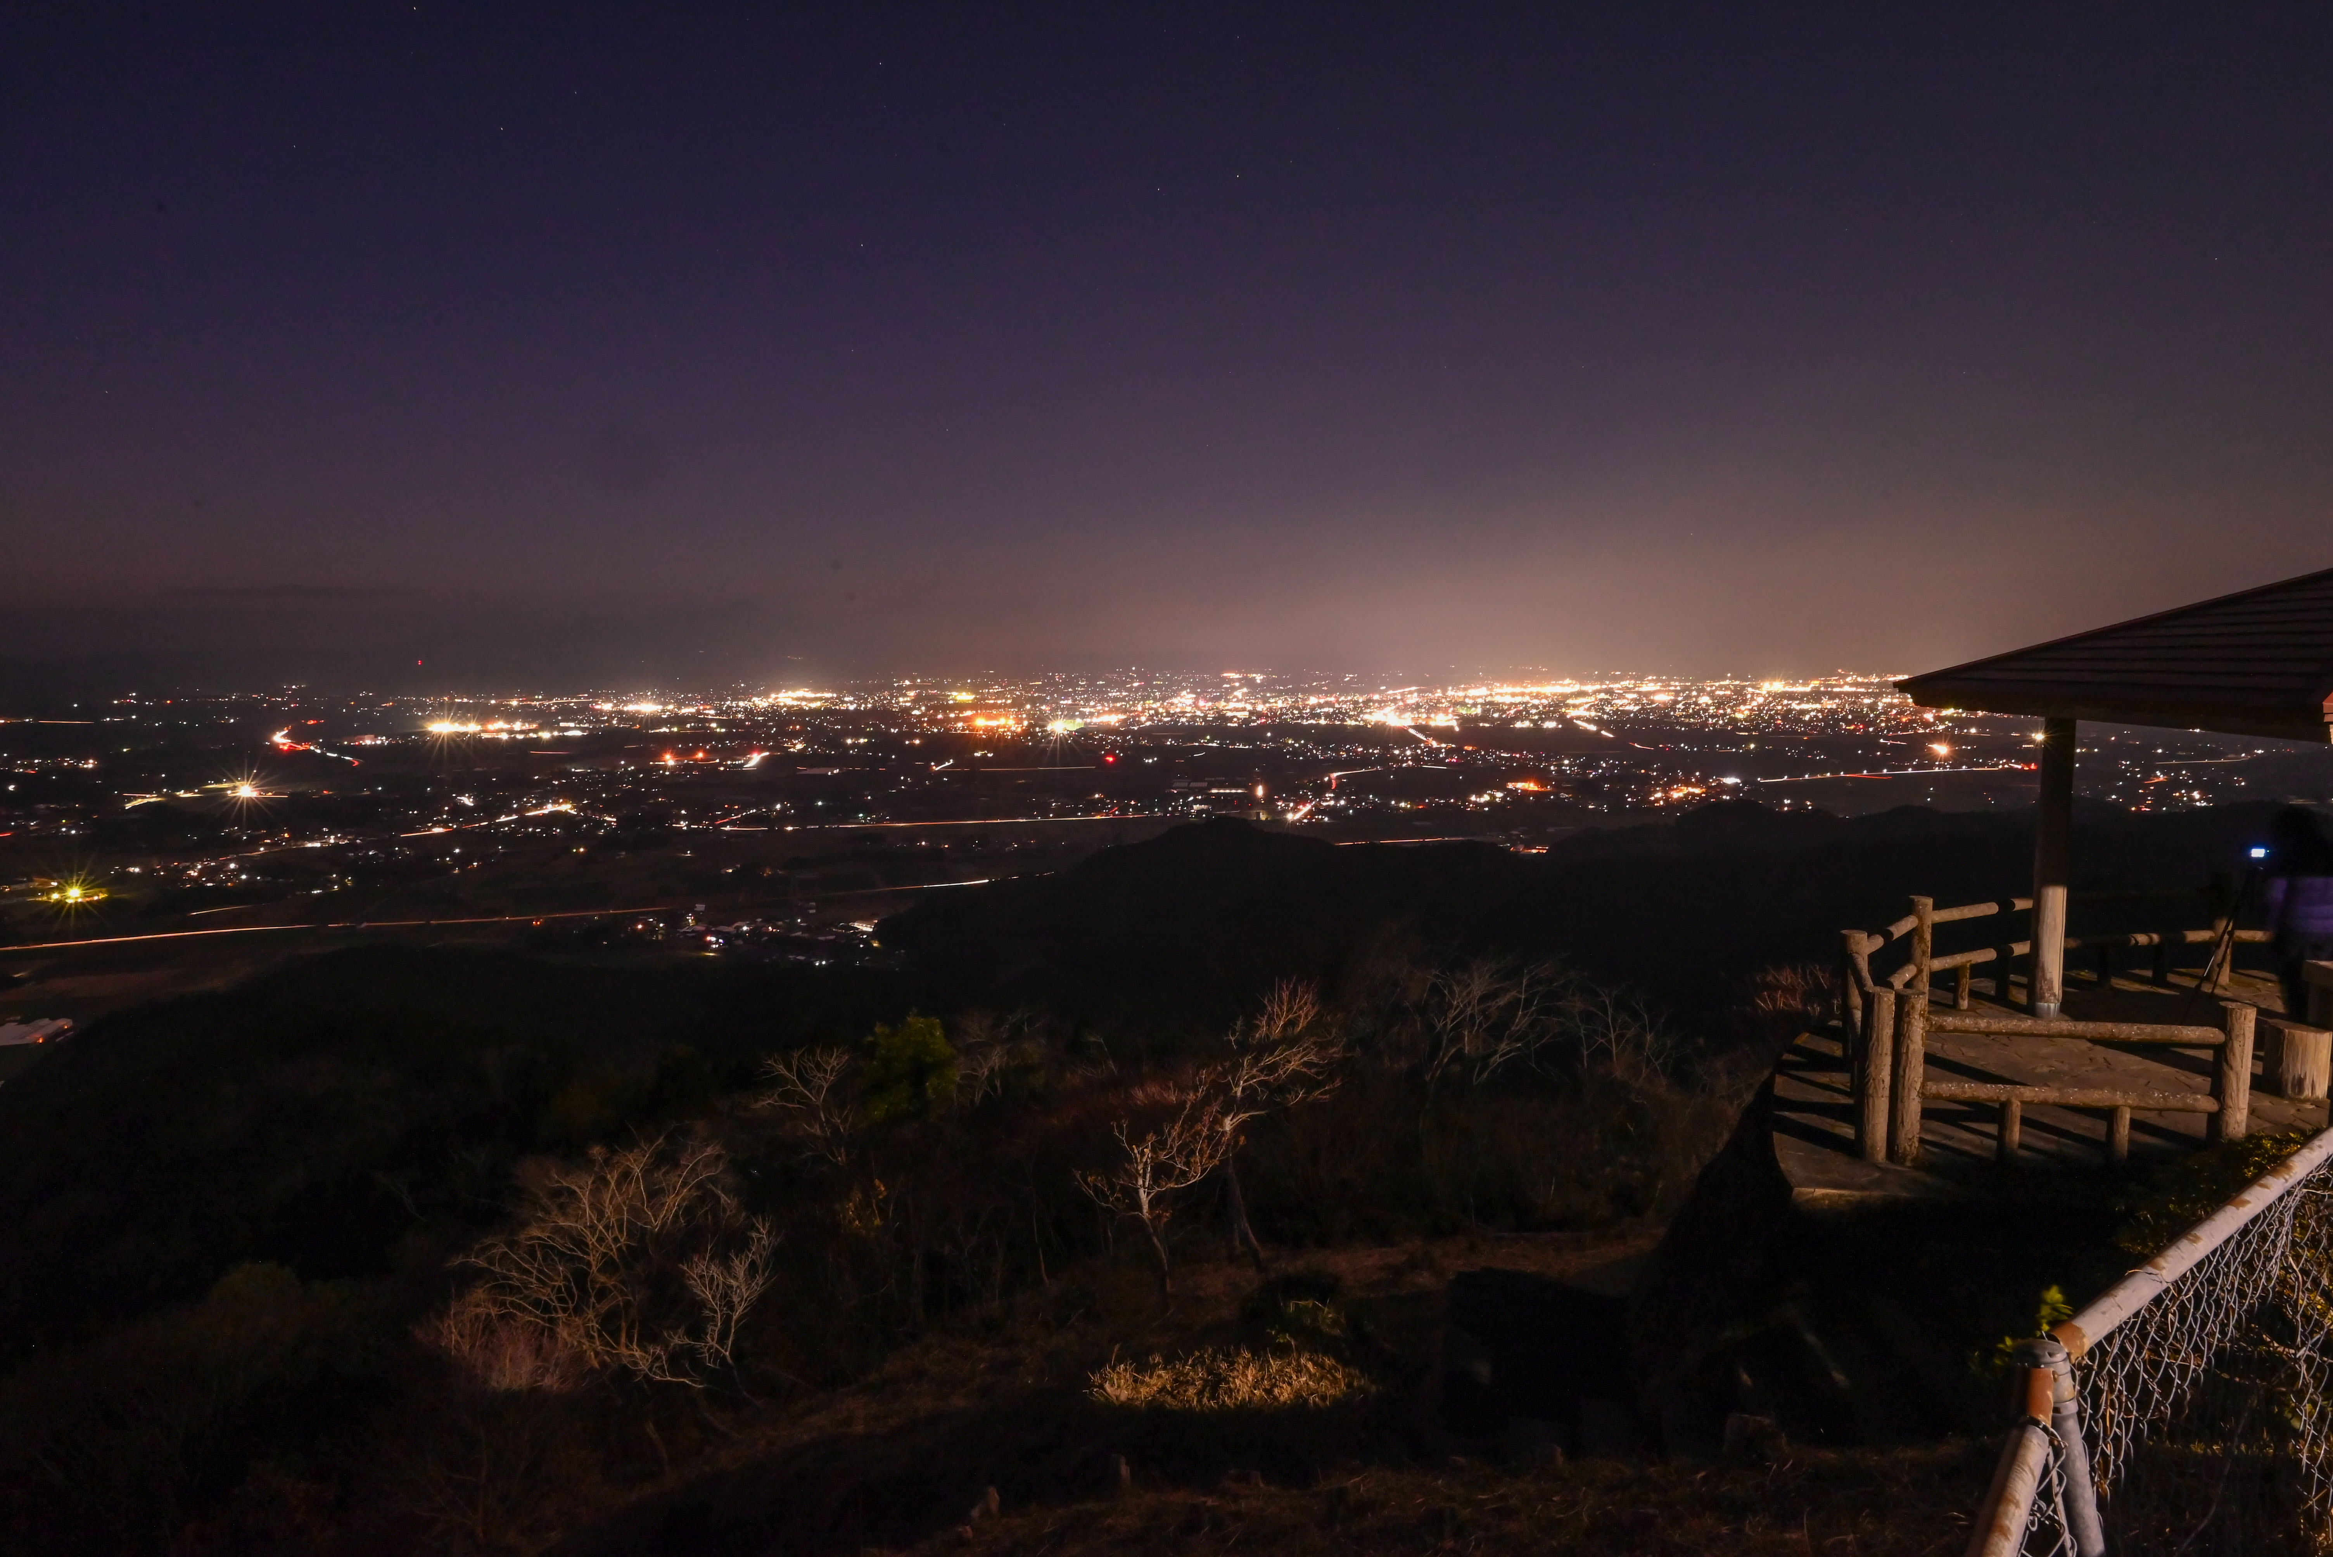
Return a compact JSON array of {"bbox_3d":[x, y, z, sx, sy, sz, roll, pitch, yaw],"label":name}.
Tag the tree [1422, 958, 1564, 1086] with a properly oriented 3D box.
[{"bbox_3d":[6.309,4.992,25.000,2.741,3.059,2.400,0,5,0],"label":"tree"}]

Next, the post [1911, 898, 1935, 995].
[{"bbox_3d":[5.825,1.384,10.026,0.145,0.932,0.145,3,6,30],"label":"post"}]

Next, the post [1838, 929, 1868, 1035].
[{"bbox_3d":[4.623,1.499,8.753,0.150,0.932,0.150,3,6,28],"label":"post"}]

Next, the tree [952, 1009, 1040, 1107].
[{"bbox_3d":[-3.681,6.143,28.000,1.968,2.323,1.800,0,5,0],"label":"tree"}]

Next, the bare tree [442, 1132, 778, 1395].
[{"bbox_3d":[-6.701,5.896,15.500,4.075,3.270,3.500,0,5,0],"label":"bare tree"}]

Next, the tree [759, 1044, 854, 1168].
[{"bbox_3d":[-6.664,6.159,24.000,1.822,2.430,1.700,0,5,0],"label":"tree"}]

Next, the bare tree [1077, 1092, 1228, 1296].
[{"bbox_3d":[-0.169,4.799,15.000,1.750,2.363,1.600,0,5,0],"label":"bare tree"}]

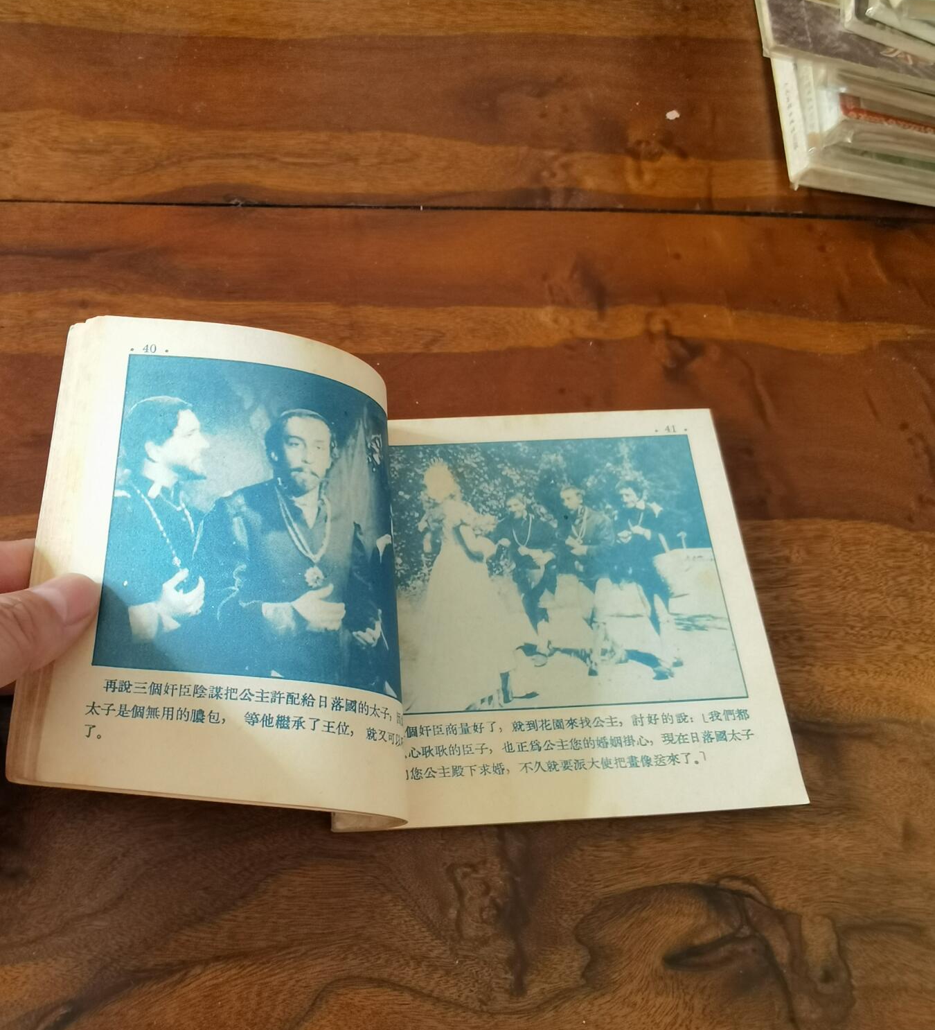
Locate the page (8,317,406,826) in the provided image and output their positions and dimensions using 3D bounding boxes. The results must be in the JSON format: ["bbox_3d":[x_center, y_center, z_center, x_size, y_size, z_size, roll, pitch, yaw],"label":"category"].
[{"bbox_3d":[-0.067,0.010,0.264,0.092,0.031,0.145,-3,64,-4],"label":"page"}]

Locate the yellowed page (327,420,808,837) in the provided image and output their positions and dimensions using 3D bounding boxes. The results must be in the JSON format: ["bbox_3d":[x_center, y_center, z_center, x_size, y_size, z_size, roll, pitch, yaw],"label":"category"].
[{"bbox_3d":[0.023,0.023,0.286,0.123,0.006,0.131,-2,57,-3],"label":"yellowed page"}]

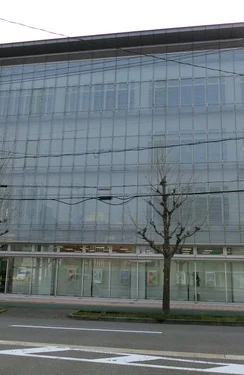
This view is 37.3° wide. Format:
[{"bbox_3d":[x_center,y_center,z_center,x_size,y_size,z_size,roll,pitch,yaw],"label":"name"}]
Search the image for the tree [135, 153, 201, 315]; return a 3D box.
[{"bbox_3d":[2.138,1.992,17.163,3.020,7.650,2.960,-1,-12,10],"label":"tree"}]

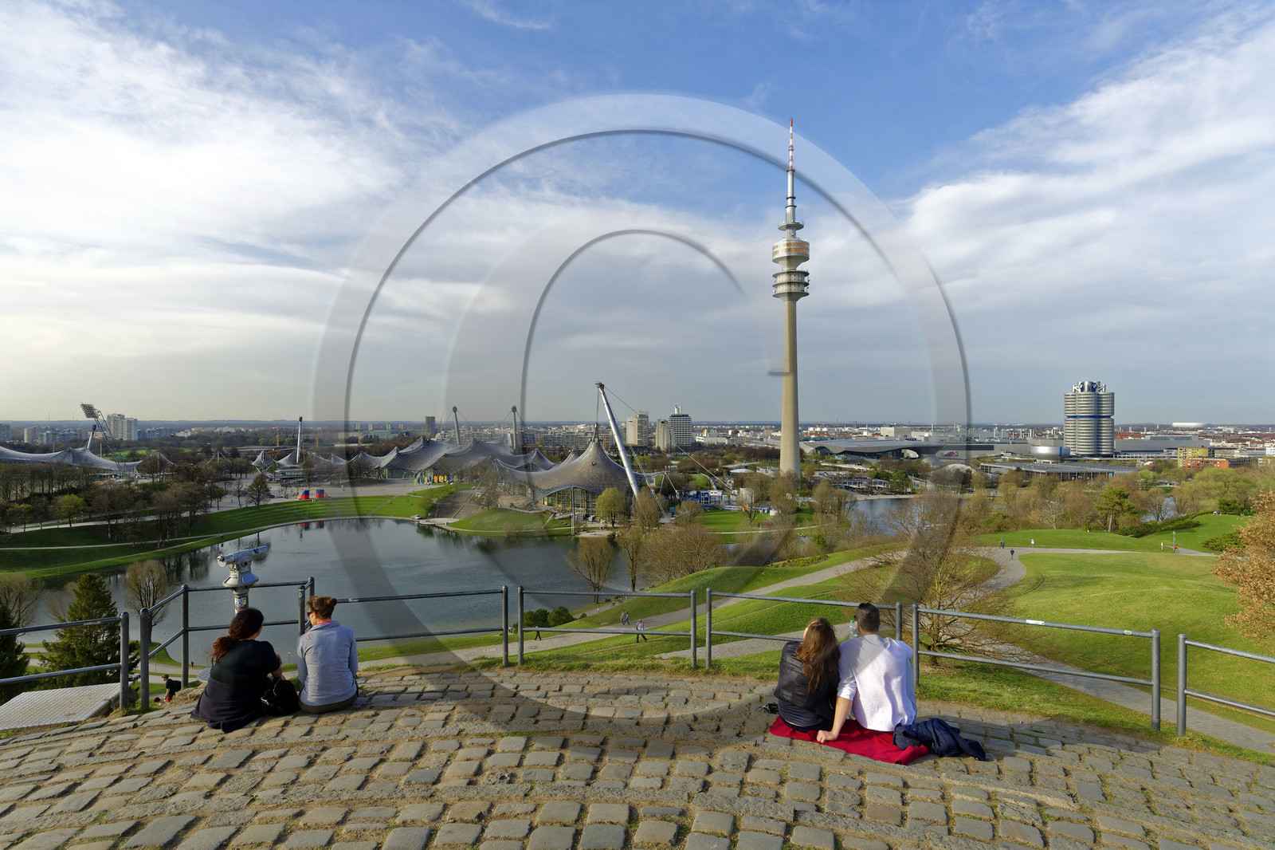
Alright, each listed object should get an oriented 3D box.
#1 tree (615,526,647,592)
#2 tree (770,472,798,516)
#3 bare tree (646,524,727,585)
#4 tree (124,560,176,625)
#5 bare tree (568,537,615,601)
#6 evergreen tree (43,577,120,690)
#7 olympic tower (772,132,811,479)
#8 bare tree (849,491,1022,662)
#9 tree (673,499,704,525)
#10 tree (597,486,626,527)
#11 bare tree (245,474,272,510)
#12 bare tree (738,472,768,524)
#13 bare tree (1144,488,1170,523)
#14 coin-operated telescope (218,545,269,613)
[{"bbox_3d":[-1.981,43.894,223.000,10.500,22.442,10.500,0,0,0],"label":"tree"},{"bbox_3d":[77.660,37.350,358.000,14.840,24.900,14.000,0,0,0],"label":"tree"},{"bbox_3d":[15.870,42.680,221.000,26.840,20.610,21.000,0,0,0],"label":"bare tree"},{"bbox_3d":[-123.478,44.532,170.000,10.500,21.134,10.500,0,1,-36],"label":"tree"},{"bbox_3d":[-13.760,43.420,202.000,14.060,19.880,13.500,0,0,0],"label":"bare tree"},{"bbox_3d":[-36.617,15.151,45.000,5.600,10.456,5.600,0,1,-39],"label":"evergreen tree"},{"bbox_3d":[122.630,-96.970,536.000,28.600,290.500,28.600,0,0,0],"label":"olympic tower"},{"bbox_3d":[11.090,5.680,25.000,6.120,6.470,6.200,0,0,0],"label":"bare tree"},{"bbox_3d":[25.620,44.010,336.000,14.930,14.420,14.000,0,0,0],"label":"tree"},{"bbox_3d":[-13.617,42.367,347.000,15.000,21.055,15.000,0,0,-2],"label":"tree"},{"bbox_3d":[-220.310,38.192,391.000,13.200,19.674,13.200,0,0,-29],"label":"bare tree"},{"bbox_3d":[58.750,37.710,342.000,15.700,26.830,14.500,0,0,0],"label":"bare tree"},{"bbox_3d":[278.276,43.688,360.000,12.000,20.246,12.000,0,1,38],"label":"bare tree"},{"bbox_3d":[-4.280,2.090,7.280,0.370,1.580,0.600,0,0,23],"label":"coin-operated telescope"}]

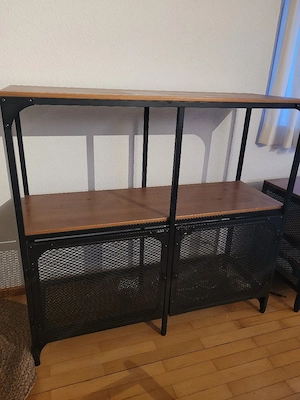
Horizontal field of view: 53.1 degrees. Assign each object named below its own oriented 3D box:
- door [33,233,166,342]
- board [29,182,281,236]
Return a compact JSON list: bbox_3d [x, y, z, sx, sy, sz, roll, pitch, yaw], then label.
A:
[{"bbox_3d":[-0.164,0.309,1.075,0.474,0.408,0.020,-5,23,-18],"label":"door"},{"bbox_3d":[0.026,0.012,1.208,0.994,0.018,0.310,-5,23,-18],"label":"board"}]

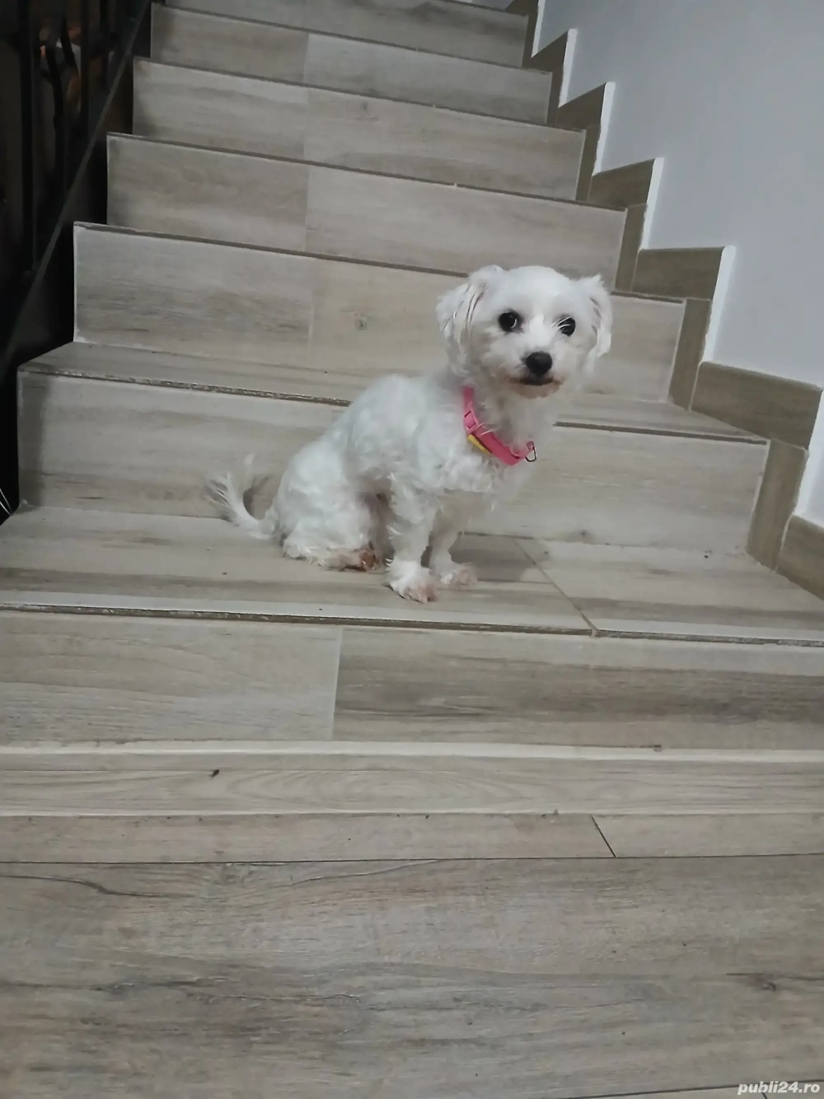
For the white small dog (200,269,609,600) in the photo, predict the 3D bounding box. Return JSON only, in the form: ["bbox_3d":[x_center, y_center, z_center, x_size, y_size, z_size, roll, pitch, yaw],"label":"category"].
[{"bbox_3d":[-0.023,-0.145,0.886,0.366,0.333,0.181,20,22,32],"label":"white small dog"}]

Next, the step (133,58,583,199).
[{"bbox_3d":[-0.114,-0.897,1.838,0.936,0.158,0.272,3,19,-12],"label":"step"}]

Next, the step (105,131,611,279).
[{"bbox_3d":[-0.080,-0.647,1.613,0.936,0.158,0.272,3,19,-12],"label":"step"}]

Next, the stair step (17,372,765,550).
[{"bbox_3d":[-0.012,-0.147,1.161,0.936,0.158,0.272,3,19,-12],"label":"stair step"}]

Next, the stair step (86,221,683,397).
[{"bbox_3d":[-0.046,-0.397,1.387,0.936,0.158,0.272,3,19,-12],"label":"stair step"}]

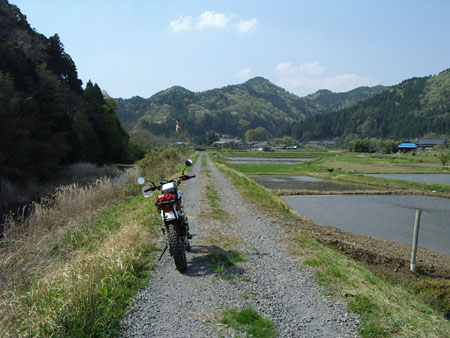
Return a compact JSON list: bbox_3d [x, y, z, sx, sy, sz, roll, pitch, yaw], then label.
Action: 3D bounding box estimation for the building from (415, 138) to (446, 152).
[{"bbox_3d":[82.397,-9.333,198.000,10.800,5.700,7.200,1,3,14],"label":"building"}]

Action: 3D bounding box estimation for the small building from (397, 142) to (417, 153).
[{"bbox_3d":[70.616,-8.157,192.000,6.800,3.700,5.000,1,3,14],"label":"small building"}]

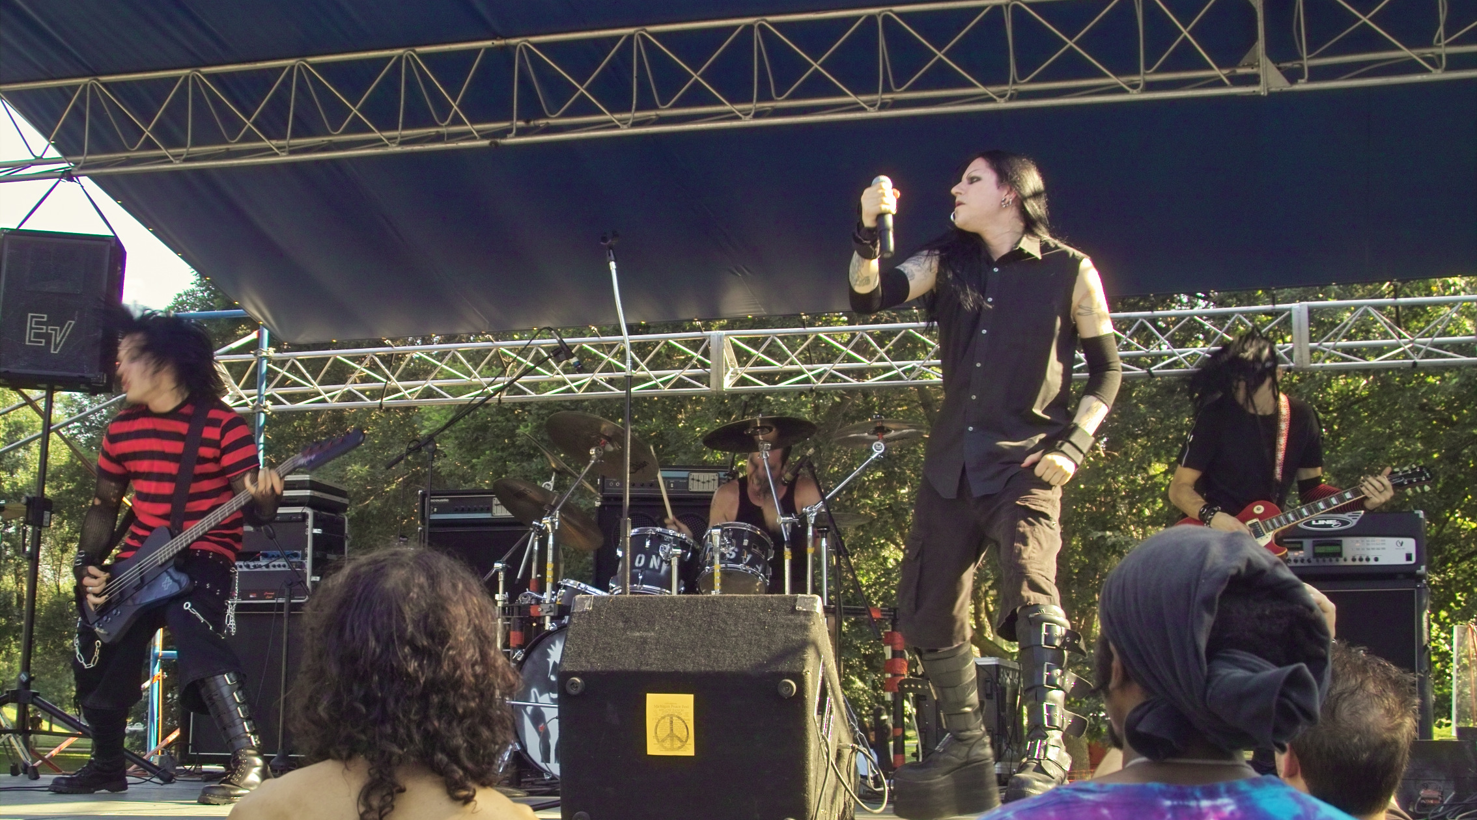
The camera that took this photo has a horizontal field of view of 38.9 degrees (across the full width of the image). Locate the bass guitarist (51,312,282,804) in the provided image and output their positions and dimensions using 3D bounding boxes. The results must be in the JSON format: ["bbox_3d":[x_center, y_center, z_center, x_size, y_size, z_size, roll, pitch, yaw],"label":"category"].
[{"bbox_3d":[-1.894,0.474,6.989,0.740,1.613,0.620,0,-6,-1],"label":"bass guitarist"}]

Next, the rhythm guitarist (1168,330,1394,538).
[{"bbox_3d":[1.873,0.502,7.337,0.740,1.588,0.550,-2,-6,14],"label":"rhythm guitarist"}]

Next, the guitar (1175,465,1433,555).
[{"bbox_3d":[1.945,0.368,7.240,1.000,0.330,0.080,-24,-16,20],"label":"guitar"}]

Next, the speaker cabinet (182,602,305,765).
[{"bbox_3d":[-1.950,1.152,8.741,0.580,0.651,0.420,-1,-6,10],"label":"speaker cabinet"}]

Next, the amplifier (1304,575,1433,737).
[{"bbox_3d":[2.433,1.068,8.565,0.750,0.725,0.360,-2,-7,16],"label":"amplifier"}]

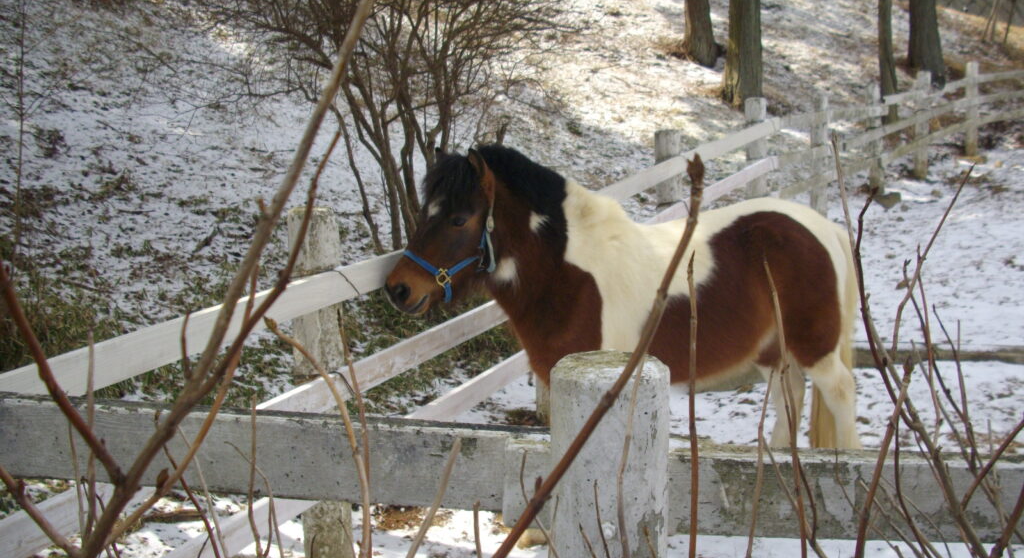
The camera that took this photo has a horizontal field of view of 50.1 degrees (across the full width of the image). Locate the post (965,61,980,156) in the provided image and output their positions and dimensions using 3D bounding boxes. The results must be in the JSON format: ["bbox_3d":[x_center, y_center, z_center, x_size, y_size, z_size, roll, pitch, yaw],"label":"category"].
[{"bbox_3d":[5.973,-2.214,14.247,0.152,1.200,0.152,5,11,38],"label":"post"}]

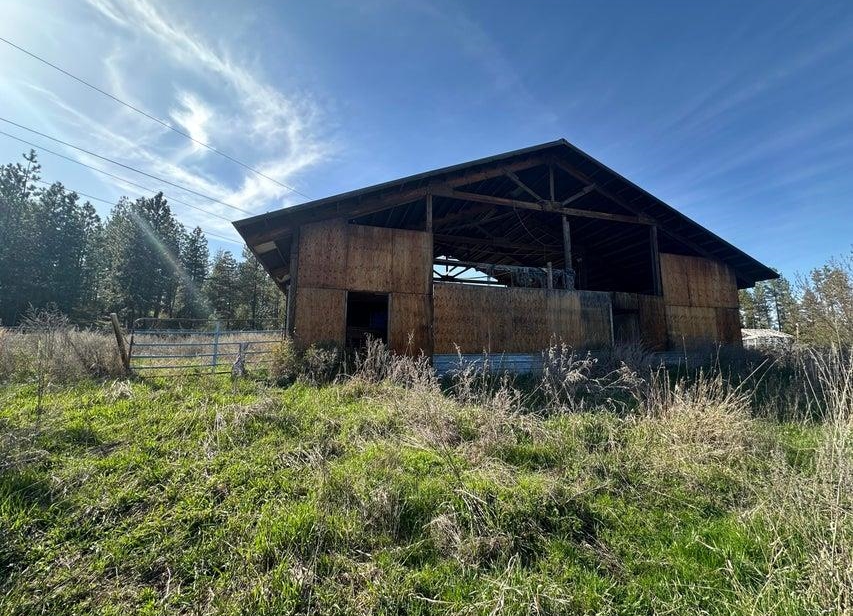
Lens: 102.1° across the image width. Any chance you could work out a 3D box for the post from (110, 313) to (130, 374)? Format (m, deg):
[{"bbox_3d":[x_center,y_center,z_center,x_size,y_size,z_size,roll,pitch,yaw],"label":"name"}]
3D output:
[{"bbox_3d":[-6.671,0.782,7.520,0.115,1.367,0.115,-12,3,-36],"label":"post"}]

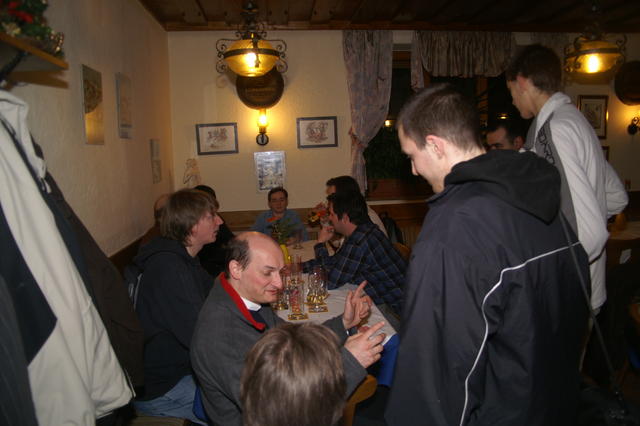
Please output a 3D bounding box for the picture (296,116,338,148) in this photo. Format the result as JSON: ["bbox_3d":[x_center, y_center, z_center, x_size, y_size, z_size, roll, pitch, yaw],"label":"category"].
[{"bbox_3d":[-0.017,-0.741,4.450,0.376,0.281,0.025,-2,8,-5],"label":"picture"}]

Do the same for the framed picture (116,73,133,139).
[{"bbox_3d":[-1.187,-0.645,2.930,0.020,0.383,0.286,-3,8,-6],"label":"framed picture"}]

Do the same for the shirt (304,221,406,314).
[{"bbox_3d":[0.233,0.354,2.714,0.560,0.600,0.500,0,8,9],"label":"shirt"}]

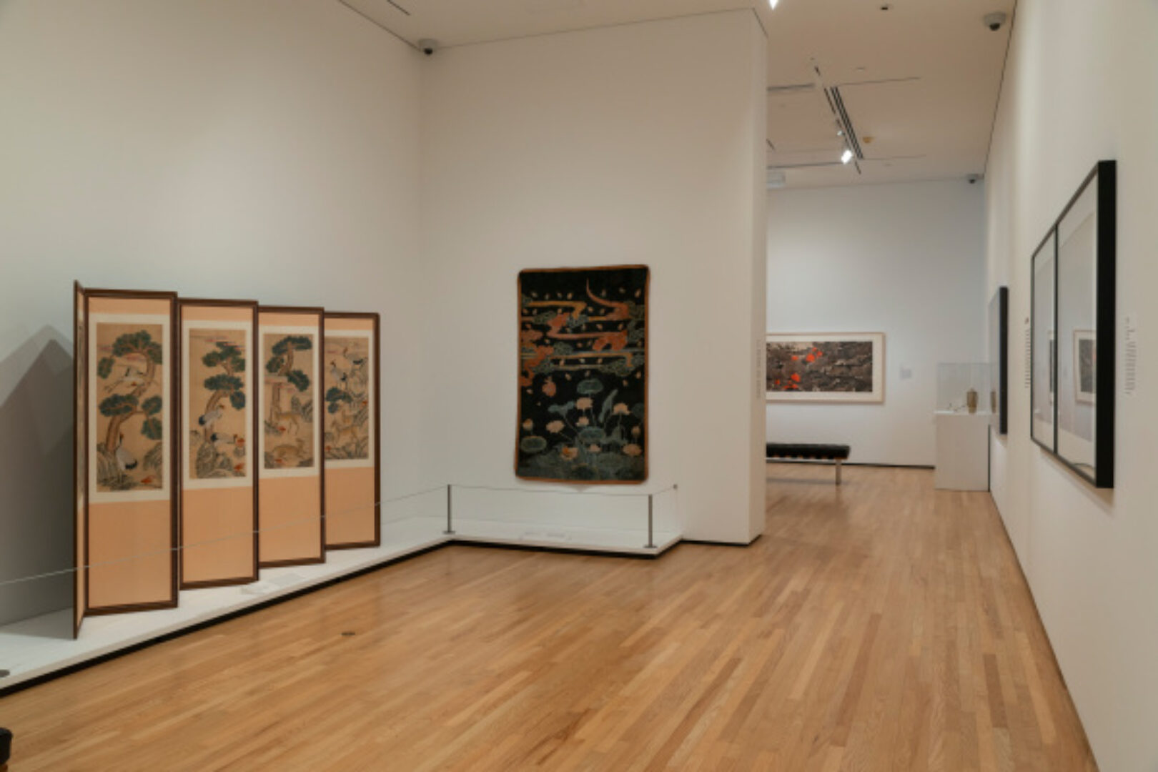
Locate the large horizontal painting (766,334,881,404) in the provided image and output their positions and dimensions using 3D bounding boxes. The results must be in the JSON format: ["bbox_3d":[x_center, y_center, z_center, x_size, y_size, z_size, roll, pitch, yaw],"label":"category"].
[{"bbox_3d":[3.567,-0.264,15.801,2.160,1.065,0.050,0,1,20],"label":"large horizontal painting"}]

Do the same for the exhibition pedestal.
[{"bbox_3d":[4.758,0.788,12.802,0.575,0.910,0.920,0,1,20],"label":"exhibition pedestal"}]

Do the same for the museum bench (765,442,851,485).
[{"bbox_3d":[2.673,1.004,13.220,1.560,0.460,0.580,0,1,20],"label":"museum bench"}]

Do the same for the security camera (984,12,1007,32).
[{"bbox_3d":[3.361,-2.924,8.313,0.185,0.120,0.185,0,1,20],"label":"security camera"}]

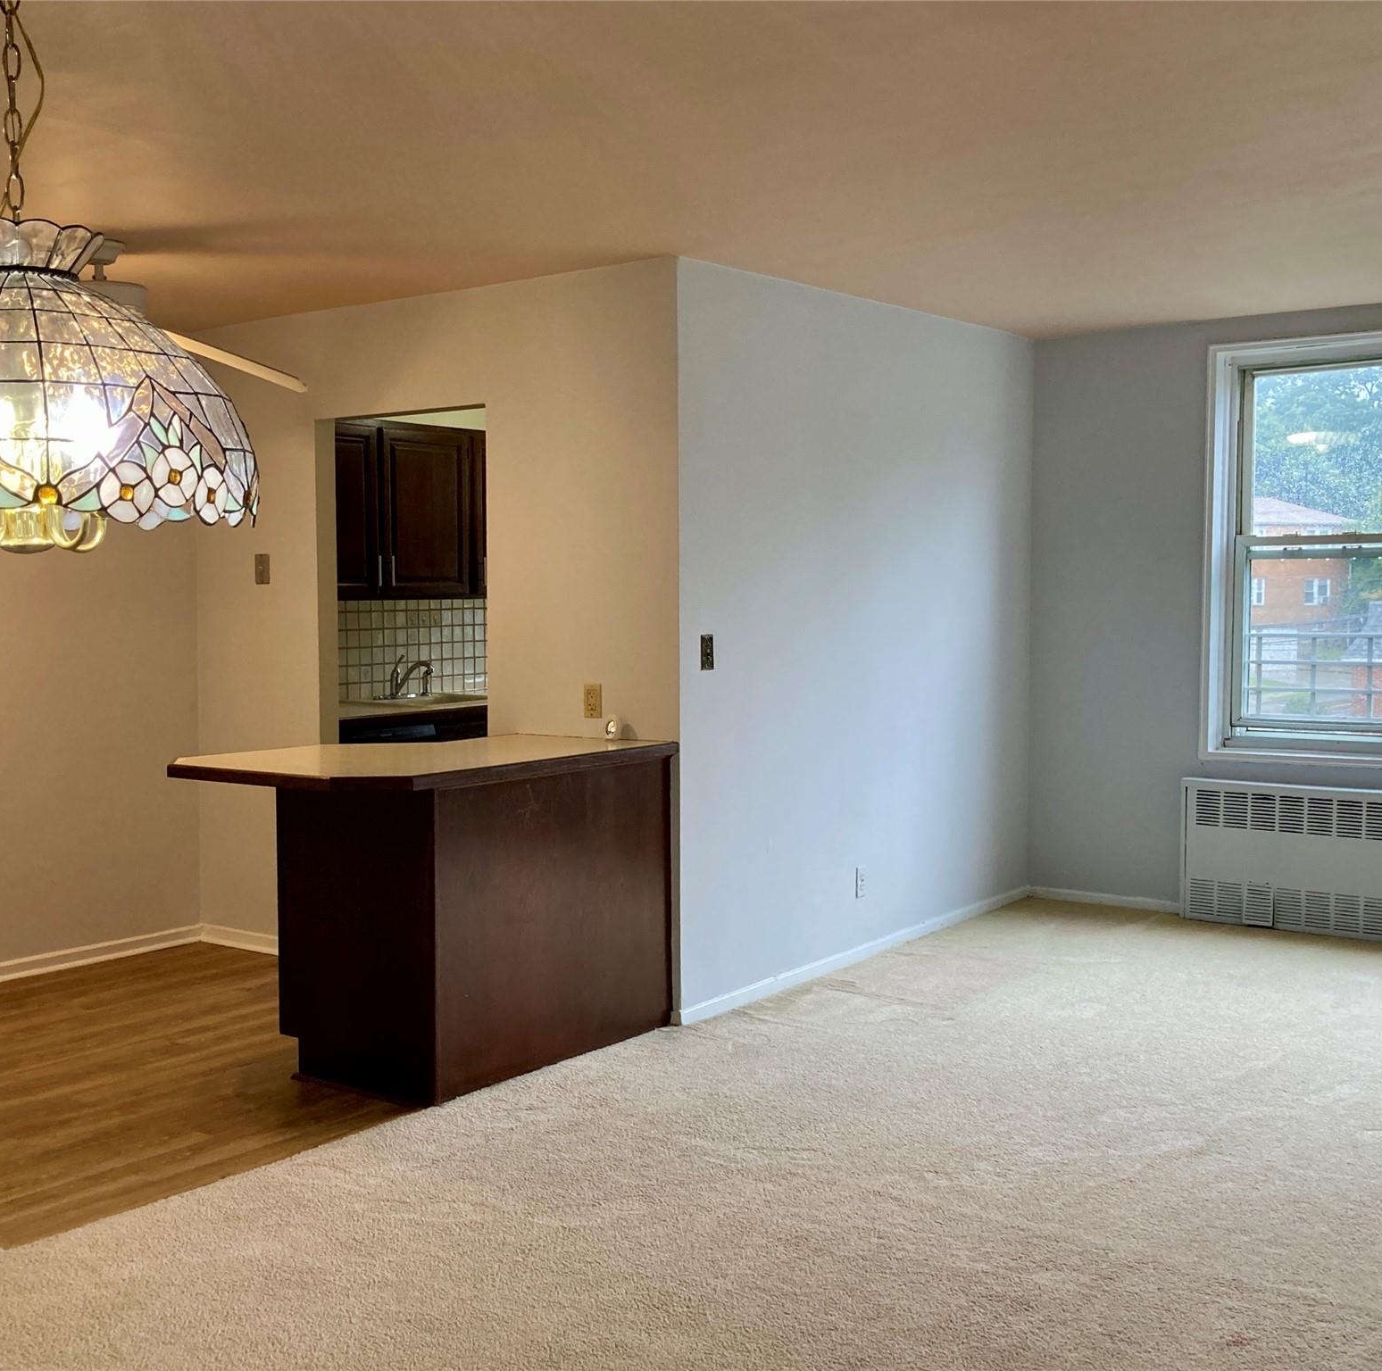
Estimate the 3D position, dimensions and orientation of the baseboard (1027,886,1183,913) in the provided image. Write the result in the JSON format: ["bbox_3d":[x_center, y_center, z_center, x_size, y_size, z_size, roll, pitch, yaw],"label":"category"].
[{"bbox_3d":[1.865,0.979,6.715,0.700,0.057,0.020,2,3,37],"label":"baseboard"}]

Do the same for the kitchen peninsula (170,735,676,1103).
[{"bbox_3d":[-0.805,0.656,4.527,0.923,0.901,1.319,2,3,37],"label":"kitchen peninsula"}]

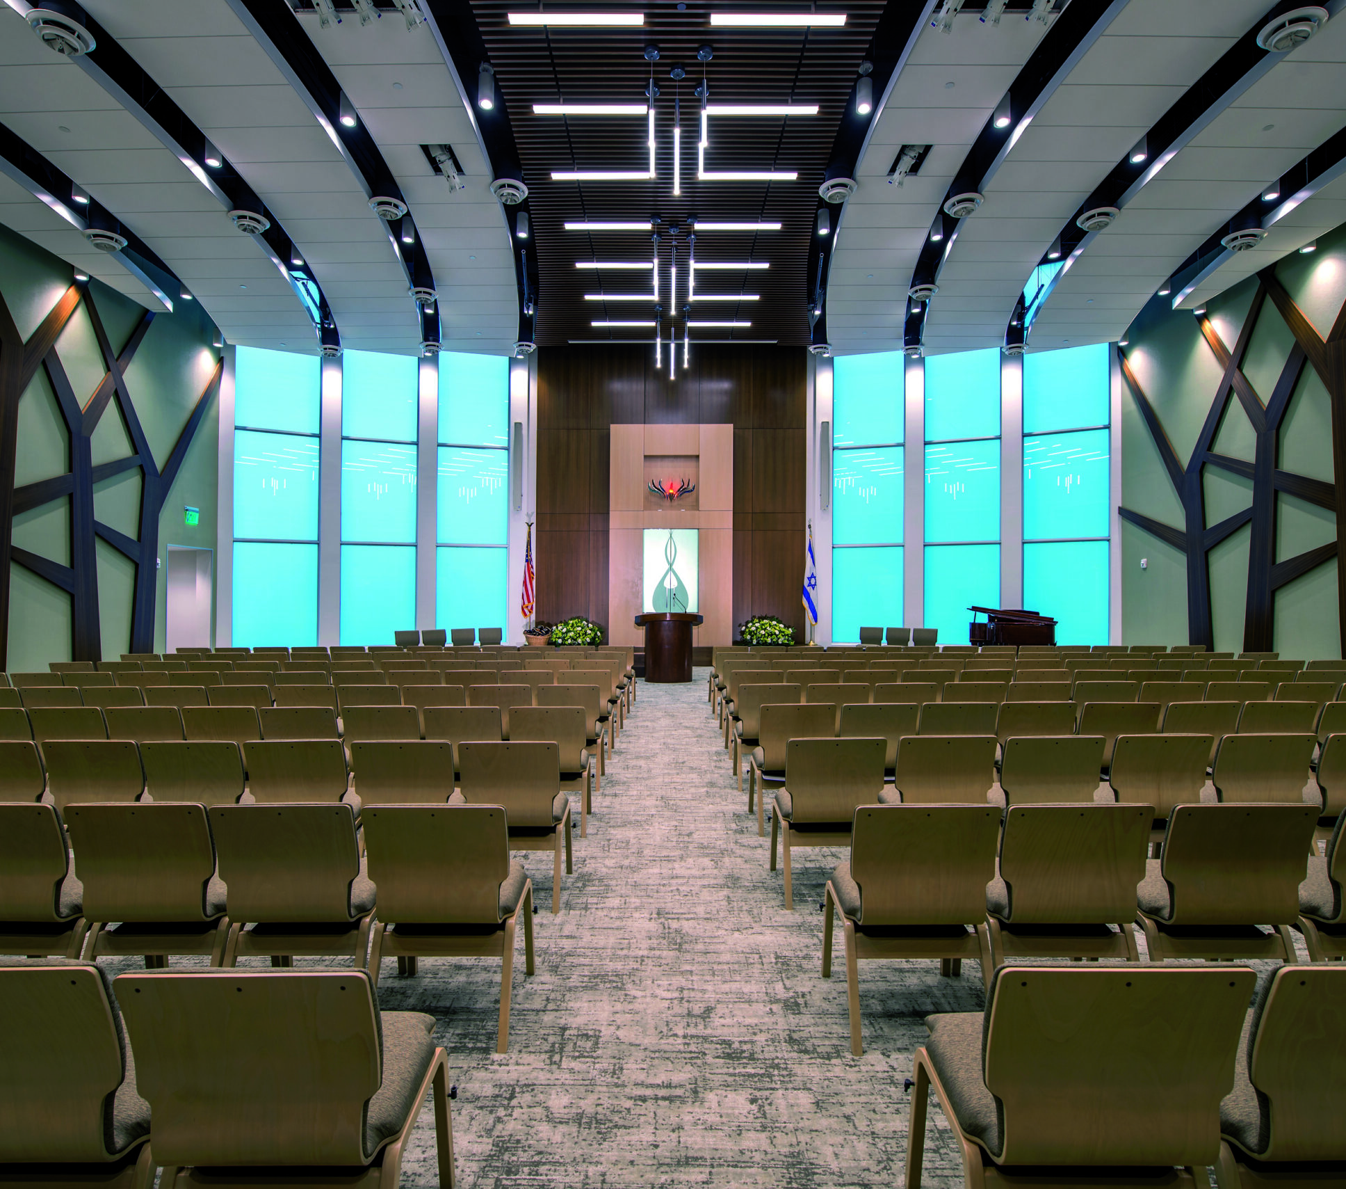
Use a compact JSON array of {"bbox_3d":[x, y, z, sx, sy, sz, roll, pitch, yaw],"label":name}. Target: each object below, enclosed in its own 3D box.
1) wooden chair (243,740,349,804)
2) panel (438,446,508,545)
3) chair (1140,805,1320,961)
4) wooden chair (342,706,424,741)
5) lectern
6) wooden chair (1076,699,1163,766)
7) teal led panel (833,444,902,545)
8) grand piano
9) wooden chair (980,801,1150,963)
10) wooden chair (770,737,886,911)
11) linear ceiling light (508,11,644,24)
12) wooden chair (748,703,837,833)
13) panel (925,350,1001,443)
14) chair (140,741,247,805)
[{"bbox_3d":[-1.865,1.115,3.615,0.505,0.825,0.545,0,0,-2],"label":"wooden chair"},{"bbox_3d":[-4.360,-2.155,15.125,1.470,2.100,0.060,0,0,-14],"label":"panel"},{"bbox_3d":[1.880,1.123,2.550,0.515,0.835,0.550,0,0,-2],"label":"chair"},{"bbox_3d":[-1.846,1.110,4.596,0.500,0.830,0.550,0,0,1],"label":"wooden chair"},{"bbox_3d":[-0.061,0.932,12.250,1.210,1.200,0.750,0,0,0],"label":"lectern"},{"bbox_3d":[2.904,1.115,4.706,0.498,0.830,0.533,0,0,0],"label":"wooden chair"},{"bbox_3d":[4.310,-2.155,15.260,1.500,2.150,0.080,0,0,19],"label":"teal led panel"},{"bbox_3d":[6.537,0.886,13.287,1.510,1.288,1.611,0,0,26],"label":"grand piano"},{"bbox_3d":[1.339,1.108,2.518,0.500,0.830,0.550,0,0,1],"label":"wooden chair"},{"bbox_3d":[0.805,1.123,3.640,0.515,0.835,0.550,0,0,0],"label":"wooden chair"},{"bbox_3d":[-1.061,-6.370,7.660,1.500,0.070,0.090,0,0,0],"label":"linear ceiling light"},{"bbox_3d":[0.800,1.115,4.680,0.505,0.825,0.545,0,0,-4],"label":"wooden chair"},{"bbox_3d":[6.980,-4.771,16.695,1.685,2.100,0.060,0,0,23],"label":"panel"},{"bbox_3d":[-2.368,1.115,3.615,0.505,0.825,0.545,0,0,0],"label":"chair"}]

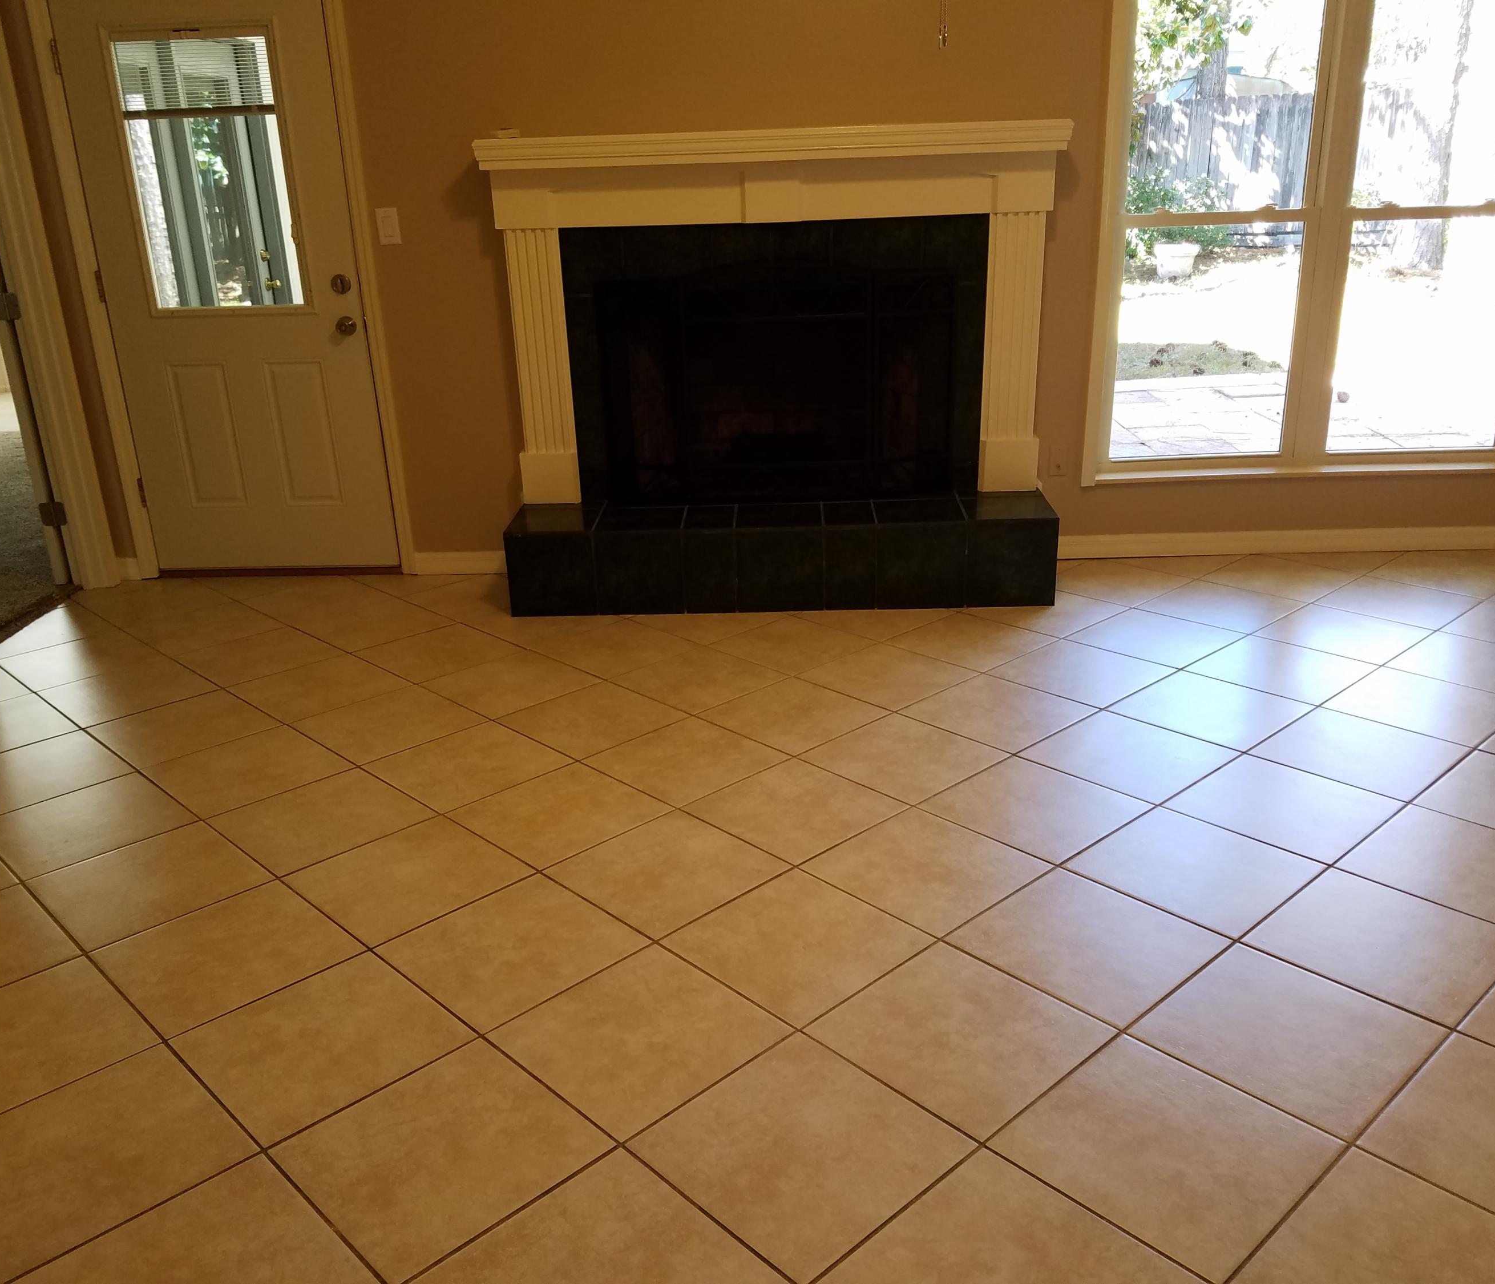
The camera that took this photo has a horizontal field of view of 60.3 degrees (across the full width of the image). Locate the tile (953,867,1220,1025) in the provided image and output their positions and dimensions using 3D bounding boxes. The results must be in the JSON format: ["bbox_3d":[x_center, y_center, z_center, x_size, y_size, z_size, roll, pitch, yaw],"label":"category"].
[{"bbox_3d":[0.660,0.584,2.498,0.397,0.010,0.397,-19,26,-40],"label":"tile"}]

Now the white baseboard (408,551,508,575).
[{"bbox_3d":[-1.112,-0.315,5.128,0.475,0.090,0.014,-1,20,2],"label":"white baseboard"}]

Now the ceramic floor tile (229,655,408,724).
[{"bbox_3d":[-1.325,0.143,3.981,0.396,0.010,0.396,-19,26,-40],"label":"ceramic floor tile"}]

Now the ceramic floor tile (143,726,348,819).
[{"bbox_3d":[-1.305,0.337,3.373,0.397,0.010,0.397,-19,26,-40],"label":"ceramic floor tile"}]

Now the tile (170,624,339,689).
[{"bbox_3d":[-1.568,0.043,4.119,0.397,0.010,0.397,-20,26,-40],"label":"tile"}]

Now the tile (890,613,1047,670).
[{"bbox_3d":[0.723,-0.001,4.112,0.397,0.010,0.397,-19,26,-40],"label":"tile"}]

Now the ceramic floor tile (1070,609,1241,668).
[{"bbox_3d":[1.322,-0.011,4.152,0.396,0.010,0.396,-19,26,-40],"label":"ceramic floor tile"}]

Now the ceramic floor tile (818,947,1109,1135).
[{"bbox_3d":[0.383,0.708,2.317,0.397,0.010,0.397,-19,26,-40],"label":"ceramic floor tile"}]

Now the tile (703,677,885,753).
[{"bbox_3d":[0.130,0.206,3.572,0.396,0.010,0.396,-19,26,-39],"label":"tile"}]

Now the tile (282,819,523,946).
[{"bbox_3d":[-0.731,0.506,2.748,0.397,0.010,0.397,-19,26,-40],"label":"tile"}]

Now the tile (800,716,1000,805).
[{"bbox_3d":[0.419,0.311,3.410,0.403,0.010,0.403,-19,26,-40],"label":"tile"}]

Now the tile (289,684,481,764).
[{"bbox_3d":[-1.002,0.226,3.554,0.397,0.010,0.397,-20,26,-40],"label":"tile"}]

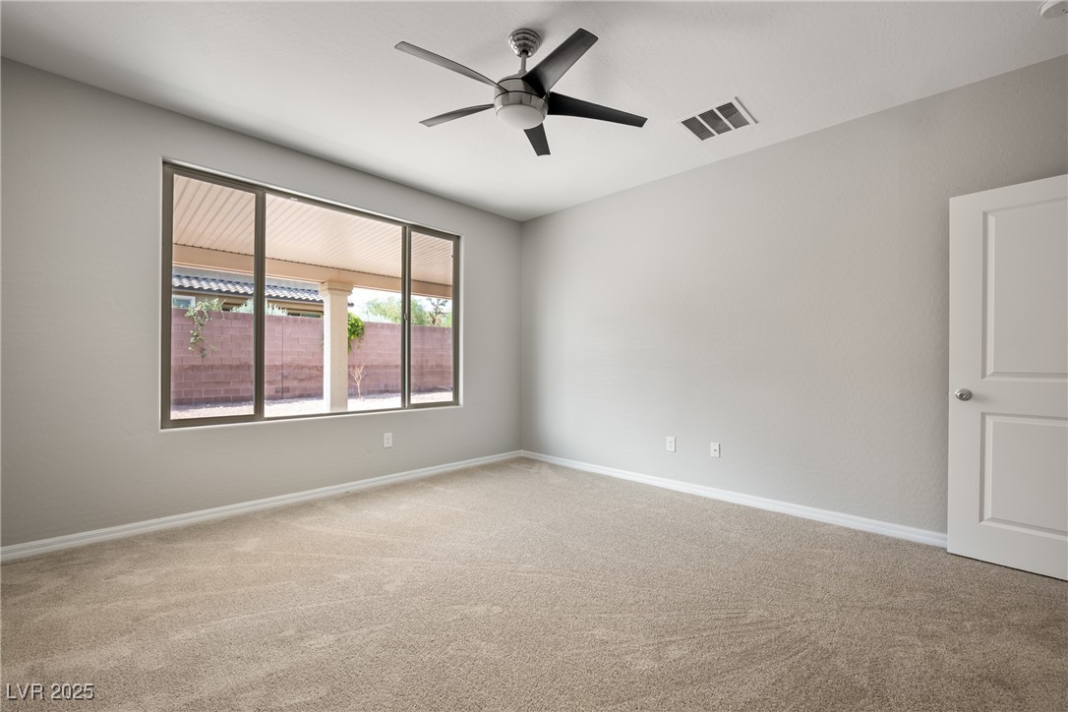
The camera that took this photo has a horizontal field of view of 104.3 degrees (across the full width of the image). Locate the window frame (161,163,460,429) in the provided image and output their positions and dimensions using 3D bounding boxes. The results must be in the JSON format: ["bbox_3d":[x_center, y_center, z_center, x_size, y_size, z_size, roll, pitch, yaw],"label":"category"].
[{"bbox_3d":[-1.681,-0.393,3.671,2.390,1.810,0.100,1,-1,-44],"label":"window frame"}]

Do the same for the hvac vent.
[{"bbox_3d":[1.292,-1.639,2.925,0.390,0.030,0.380,1,-1,-44],"label":"hvac vent"}]

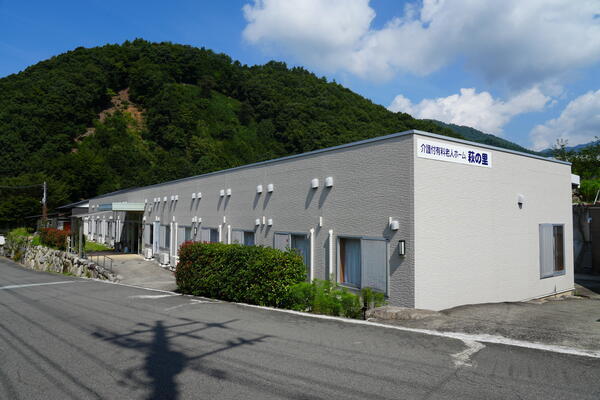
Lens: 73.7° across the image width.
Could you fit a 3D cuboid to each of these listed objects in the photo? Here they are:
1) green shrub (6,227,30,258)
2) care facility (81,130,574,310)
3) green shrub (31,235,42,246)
[{"bbox_3d":[-24.631,3.719,35.000,1.900,2.700,1.900,2,-3,-36],"label":"green shrub"},{"bbox_3d":[-6.923,1.523,28.431,8.294,4.260,43.355,2,-3,-36],"label":"care facility"},{"bbox_3d":[-21.870,3.361,33.200,0.950,1.000,0.950,2,-3,-36],"label":"green shrub"}]

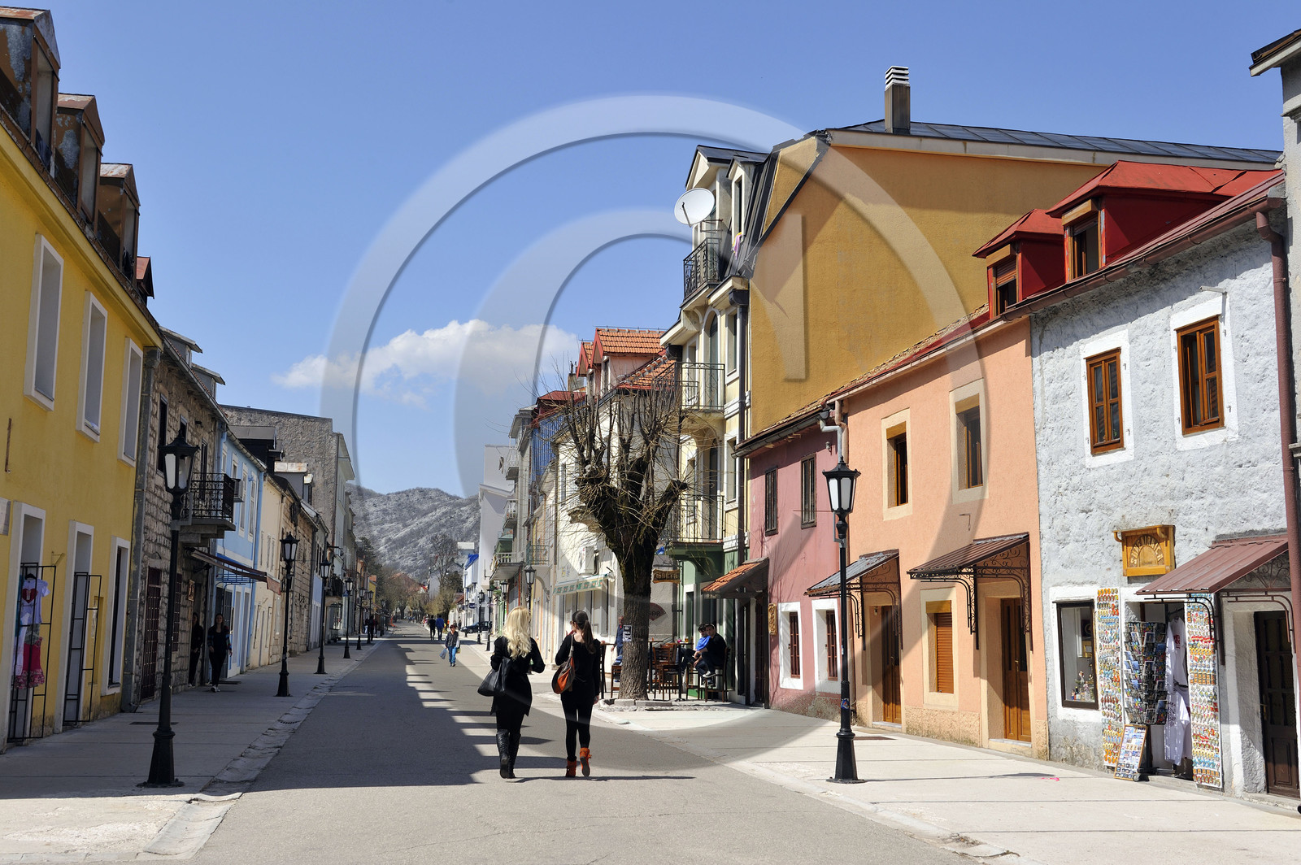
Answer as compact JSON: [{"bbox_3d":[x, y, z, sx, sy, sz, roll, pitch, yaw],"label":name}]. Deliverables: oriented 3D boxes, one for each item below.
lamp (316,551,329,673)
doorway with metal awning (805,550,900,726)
[{"bbox_3d":[-10.018,5.606,44.207,0.430,3.450,0.430,2,-8,-10],"label":"lamp"},{"bbox_3d":[3.362,3.389,23.804,1.000,2.820,2.000,2,-8,-10],"label":"doorway with metal awning"}]

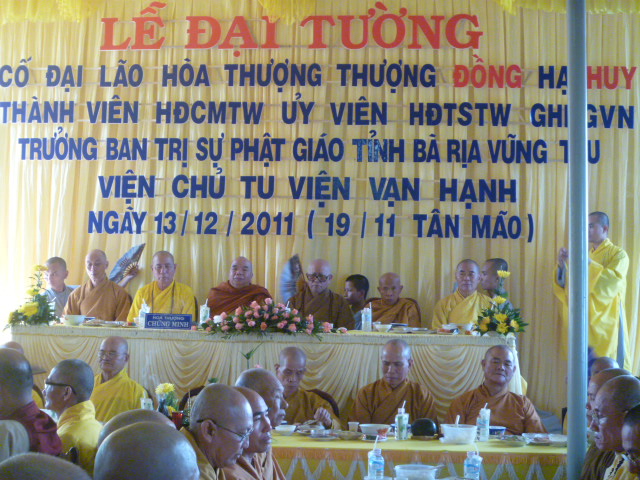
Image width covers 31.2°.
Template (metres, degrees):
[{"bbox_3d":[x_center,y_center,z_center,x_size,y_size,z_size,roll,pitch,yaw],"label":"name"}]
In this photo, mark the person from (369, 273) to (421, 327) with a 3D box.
[{"bbox_3d":[0.522,0.819,8.248,0.490,1.177,0.680,1,-3,6],"label":"person"}]

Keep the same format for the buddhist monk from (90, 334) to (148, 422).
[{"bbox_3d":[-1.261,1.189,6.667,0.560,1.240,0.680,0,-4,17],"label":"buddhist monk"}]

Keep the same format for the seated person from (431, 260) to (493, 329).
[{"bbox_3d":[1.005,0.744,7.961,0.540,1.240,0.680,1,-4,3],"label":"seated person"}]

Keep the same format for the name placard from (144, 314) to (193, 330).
[{"bbox_3d":[-1.018,0.554,7.700,0.315,0.105,0.070,1,-4,3],"label":"name placard"}]

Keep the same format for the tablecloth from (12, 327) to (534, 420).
[{"bbox_3d":[-0.388,0.998,8.048,3.450,0.730,0.650,1,-3,6],"label":"tablecloth"}]

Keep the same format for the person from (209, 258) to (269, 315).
[{"bbox_3d":[-0.601,0.759,8.346,0.540,1.273,0.700,1,-3,6],"label":"person"}]

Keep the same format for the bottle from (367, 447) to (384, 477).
[{"bbox_3d":[0.226,0.931,4.594,0.063,0.190,0.063,1,-4,3],"label":"bottle"}]

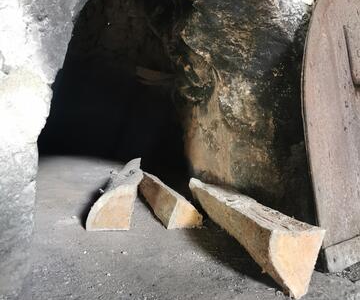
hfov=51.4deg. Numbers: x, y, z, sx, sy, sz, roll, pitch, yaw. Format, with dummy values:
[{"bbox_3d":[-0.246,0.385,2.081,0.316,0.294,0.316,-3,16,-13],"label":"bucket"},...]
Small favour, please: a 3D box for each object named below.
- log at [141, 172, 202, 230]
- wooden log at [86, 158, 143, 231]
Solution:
[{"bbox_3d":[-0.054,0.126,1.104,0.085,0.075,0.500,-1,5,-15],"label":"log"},{"bbox_3d":[-0.178,0.110,1.124,0.105,0.103,0.550,0,5,-5],"label":"wooden log"}]

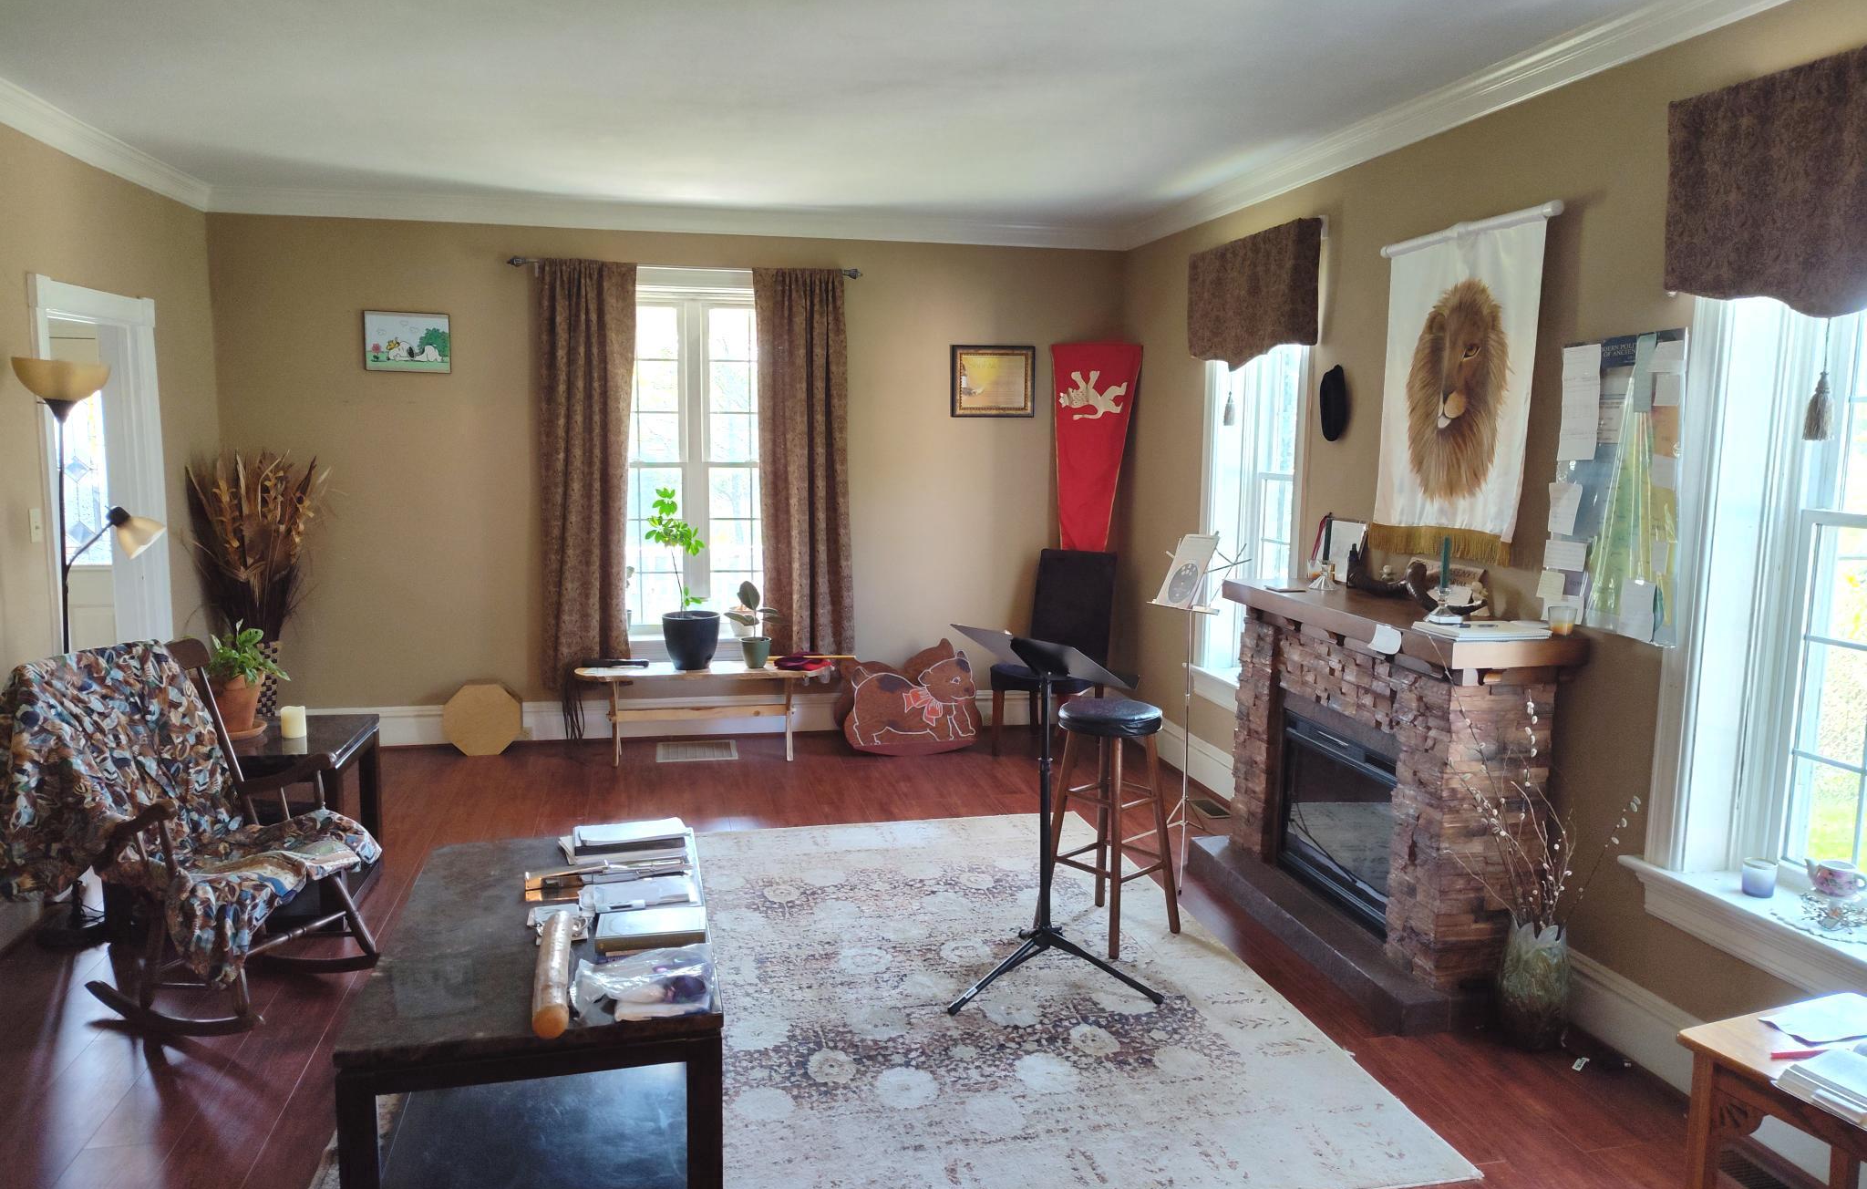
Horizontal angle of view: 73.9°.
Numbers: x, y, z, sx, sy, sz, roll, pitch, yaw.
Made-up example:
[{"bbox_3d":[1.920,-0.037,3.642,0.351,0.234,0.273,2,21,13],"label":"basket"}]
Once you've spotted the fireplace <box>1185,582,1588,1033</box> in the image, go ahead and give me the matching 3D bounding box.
[{"bbox_3d":[1.364,0.576,3.986,0.550,1.095,1.310,-1,8,-13],"label":"fireplace"}]

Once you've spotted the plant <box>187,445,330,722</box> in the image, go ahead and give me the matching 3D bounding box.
[{"bbox_3d":[-3.015,0.105,5.608,0.530,1.500,0.430,-1,8,-12],"label":"plant"}]

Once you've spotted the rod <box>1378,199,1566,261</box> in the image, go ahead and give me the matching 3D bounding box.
[{"bbox_3d":[1.637,-1.120,3.840,0.045,0.045,0.870,-1,8,-13],"label":"rod"}]

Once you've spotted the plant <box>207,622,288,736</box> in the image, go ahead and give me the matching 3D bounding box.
[{"bbox_3d":[-2.379,0.282,4.248,0.260,0.385,0.240,-1,8,-12],"label":"plant"}]

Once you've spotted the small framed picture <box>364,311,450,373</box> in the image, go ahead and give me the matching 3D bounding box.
[{"bbox_3d":[-2.538,-1.212,5.999,0.383,0.277,0.020,-1,8,-13],"label":"small framed picture"}]

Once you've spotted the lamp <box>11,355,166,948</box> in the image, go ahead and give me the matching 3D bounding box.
[{"bbox_3d":[-2.583,0.192,3.861,0.390,1.810,0.280,-1,8,-12],"label":"lamp"}]

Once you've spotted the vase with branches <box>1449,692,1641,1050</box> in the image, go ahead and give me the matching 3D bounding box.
[{"bbox_3d":[1.599,0.750,3.326,0.400,0.980,0.340,-1,8,-12],"label":"vase with branches"}]

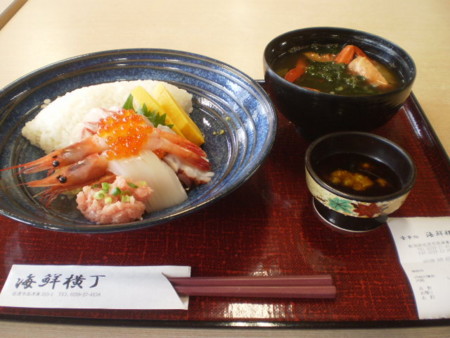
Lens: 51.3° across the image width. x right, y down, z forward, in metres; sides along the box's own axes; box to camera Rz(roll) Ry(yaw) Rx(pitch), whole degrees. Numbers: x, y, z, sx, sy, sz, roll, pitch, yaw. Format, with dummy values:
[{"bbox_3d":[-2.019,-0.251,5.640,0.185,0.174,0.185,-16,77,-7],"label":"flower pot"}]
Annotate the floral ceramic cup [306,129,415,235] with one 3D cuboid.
[{"bbox_3d":[0.106,0.013,0.380,0.083,0.045,0.083,1,40,0],"label":"floral ceramic cup"}]

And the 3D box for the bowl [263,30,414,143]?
[{"bbox_3d":[0.105,-0.073,0.458,0.138,0.077,0.138,1,40,0],"label":"bowl"}]

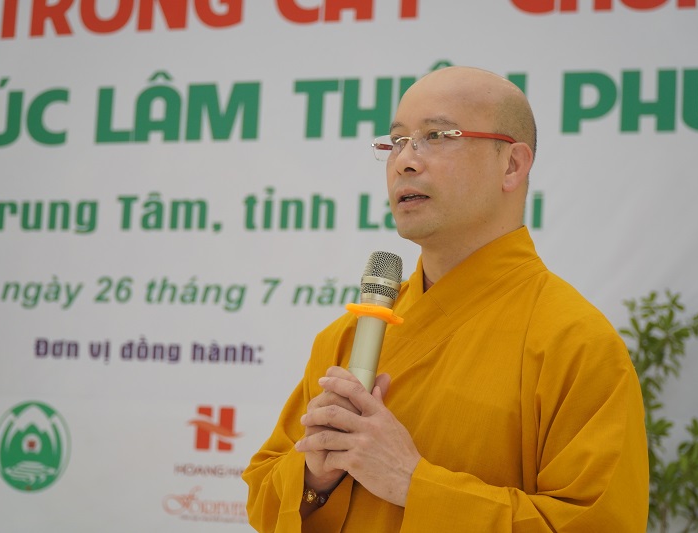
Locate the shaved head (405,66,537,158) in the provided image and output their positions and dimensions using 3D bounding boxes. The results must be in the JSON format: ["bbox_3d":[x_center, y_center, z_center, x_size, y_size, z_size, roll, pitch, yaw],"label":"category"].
[{"bbox_3d":[0.154,-0.189,2.280,0.187,0.138,0.160,8,-6,-42],"label":"shaved head"}]

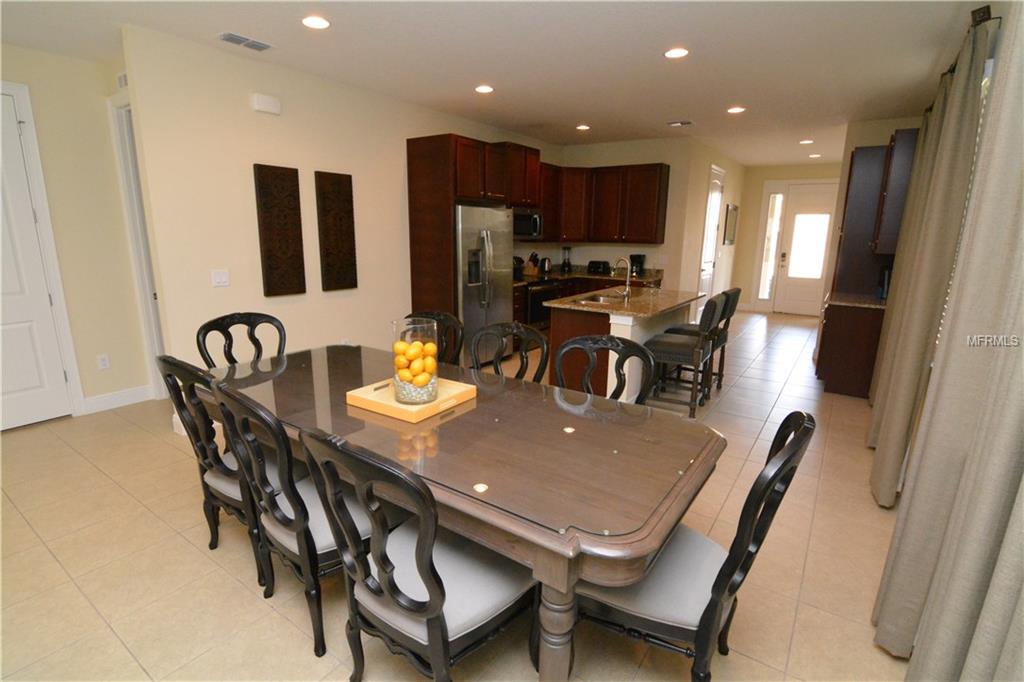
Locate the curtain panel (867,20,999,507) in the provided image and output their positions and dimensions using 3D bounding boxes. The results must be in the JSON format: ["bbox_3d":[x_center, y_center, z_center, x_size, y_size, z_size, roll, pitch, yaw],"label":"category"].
[{"bbox_3d":[2.593,-0.411,2.981,0.160,2.380,1.800,9,16,35],"label":"curtain panel"}]

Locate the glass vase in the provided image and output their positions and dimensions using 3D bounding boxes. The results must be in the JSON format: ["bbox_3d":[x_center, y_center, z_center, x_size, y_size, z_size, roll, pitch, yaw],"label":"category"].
[{"bbox_3d":[-0.413,0.092,1.957,0.183,0.320,0.183,0,13,0],"label":"glass vase"}]

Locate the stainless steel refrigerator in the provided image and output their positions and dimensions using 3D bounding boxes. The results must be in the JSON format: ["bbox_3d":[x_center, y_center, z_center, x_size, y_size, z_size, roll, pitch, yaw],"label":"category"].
[{"bbox_3d":[-0.500,-0.613,5.241,0.740,1.780,0.910,9,16,35],"label":"stainless steel refrigerator"}]

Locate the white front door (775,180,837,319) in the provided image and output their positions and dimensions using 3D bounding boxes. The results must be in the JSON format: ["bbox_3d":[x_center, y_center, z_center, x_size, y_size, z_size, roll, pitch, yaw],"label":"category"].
[{"bbox_3d":[5.838,-1.770,9.003,0.909,2.526,0.059,9,15,34],"label":"white front door"}]

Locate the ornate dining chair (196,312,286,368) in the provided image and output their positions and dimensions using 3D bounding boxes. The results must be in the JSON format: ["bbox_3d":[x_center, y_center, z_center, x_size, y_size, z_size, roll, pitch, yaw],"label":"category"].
[{"bbox_3d":[-1.402,0.366,2.706,0.600,1.000,0.520,9,16,35],"label":"ornate dining chair"}]

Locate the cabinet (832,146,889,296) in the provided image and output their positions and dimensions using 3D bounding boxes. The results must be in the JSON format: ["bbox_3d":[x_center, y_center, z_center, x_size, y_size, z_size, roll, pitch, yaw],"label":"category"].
[{"bbox_3d":[4.139,-1.341,5.171,0.565,1.567,0.736,9,15,34],"label":"cabinet"}]

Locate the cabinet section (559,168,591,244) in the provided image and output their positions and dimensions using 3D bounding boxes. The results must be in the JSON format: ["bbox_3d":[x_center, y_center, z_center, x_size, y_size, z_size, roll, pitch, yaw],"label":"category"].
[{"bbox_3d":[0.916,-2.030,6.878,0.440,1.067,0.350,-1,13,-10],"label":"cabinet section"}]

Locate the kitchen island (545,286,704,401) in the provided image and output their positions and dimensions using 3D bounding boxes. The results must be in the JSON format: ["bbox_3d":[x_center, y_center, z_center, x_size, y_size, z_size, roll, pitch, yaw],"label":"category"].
[{"bbox_3d":[1.193,0.027,4.703,1.010,0.945,1.913,9,15,34],"label":"kitchen island"}]

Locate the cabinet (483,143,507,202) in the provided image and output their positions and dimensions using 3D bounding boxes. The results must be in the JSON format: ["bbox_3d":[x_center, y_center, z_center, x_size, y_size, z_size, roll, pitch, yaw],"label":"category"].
[{"bbox_3d":[-0.435,-1.843,5.128,0.620,0.610,0.460,9,16,35],"label":"cabinet"}]

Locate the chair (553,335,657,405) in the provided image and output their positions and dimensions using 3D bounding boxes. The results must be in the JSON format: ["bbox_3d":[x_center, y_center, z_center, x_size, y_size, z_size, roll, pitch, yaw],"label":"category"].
[{"bbox_3d":[0.273,0.507,2.067,0.530,1.000,0.600,9,16,35],"label":"chair"}]

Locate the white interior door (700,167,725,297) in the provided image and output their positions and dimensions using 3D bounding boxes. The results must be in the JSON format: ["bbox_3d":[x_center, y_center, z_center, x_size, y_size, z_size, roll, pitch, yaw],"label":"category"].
[{"bbox_3d":[3.412,-1.564,7.907,0.071,2.578,0.864,9,15,34],"label":"white interior door"}]

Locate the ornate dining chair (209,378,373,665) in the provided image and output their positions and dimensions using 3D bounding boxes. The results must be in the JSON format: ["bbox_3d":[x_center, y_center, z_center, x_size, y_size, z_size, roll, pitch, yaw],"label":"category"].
[{"bbox_3d":[-0.773,0.621,1.931,0.505,1.052,0.569,9,15,34],"label":"ornate dining chair"}]

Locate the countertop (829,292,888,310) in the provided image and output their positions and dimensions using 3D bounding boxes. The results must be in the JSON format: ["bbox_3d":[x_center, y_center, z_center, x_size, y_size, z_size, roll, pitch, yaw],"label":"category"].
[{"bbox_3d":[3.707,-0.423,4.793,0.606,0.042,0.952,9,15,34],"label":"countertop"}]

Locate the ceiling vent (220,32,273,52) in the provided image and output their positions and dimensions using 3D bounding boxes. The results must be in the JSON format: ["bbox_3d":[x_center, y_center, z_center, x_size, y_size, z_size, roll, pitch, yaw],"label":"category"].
[{"bbox_3d":[-1.979,-2.219,3.391,0.197,0.021,0.339,9,15,34],"label":"ceiling vent"}]

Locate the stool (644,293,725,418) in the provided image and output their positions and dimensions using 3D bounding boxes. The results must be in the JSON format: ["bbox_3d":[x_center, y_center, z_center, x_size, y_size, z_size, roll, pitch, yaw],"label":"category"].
[{"bbox_3d":[1.451,0.092,3.896,0.490,1.000,0.450,9,16,35],"label":"stool"}]

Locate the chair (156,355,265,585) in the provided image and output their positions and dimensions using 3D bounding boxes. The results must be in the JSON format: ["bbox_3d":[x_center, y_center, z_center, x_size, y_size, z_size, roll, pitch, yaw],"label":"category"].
[{"bbox_3d":[-1.226,0.543,2.224,0.505,1.052,0.569,9,15,34],"label":"chair"}]

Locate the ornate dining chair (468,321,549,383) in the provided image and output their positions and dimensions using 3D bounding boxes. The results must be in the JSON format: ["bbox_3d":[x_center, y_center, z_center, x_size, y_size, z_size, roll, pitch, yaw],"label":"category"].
[{"bbox_3d":[-0.192,0.428,2.421,0.530,1.000,0.600,9,16,35],"label":"ornate dining chair"}]

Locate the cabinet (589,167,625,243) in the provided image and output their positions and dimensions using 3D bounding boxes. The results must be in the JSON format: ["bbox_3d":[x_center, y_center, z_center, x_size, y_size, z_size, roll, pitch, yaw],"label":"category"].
[{"bbox_3d":[1.511,-2.072,6.978,0.596,1.098,0.334,9,15,34],"label":"cabinet"}]

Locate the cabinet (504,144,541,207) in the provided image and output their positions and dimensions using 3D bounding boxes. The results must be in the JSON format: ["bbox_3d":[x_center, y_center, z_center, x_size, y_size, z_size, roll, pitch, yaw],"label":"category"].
[{"bbox_3d":[0.037,-2.141,5.989,0.340,0.730,0.760,9,16,35],"label":"cabinet"}]

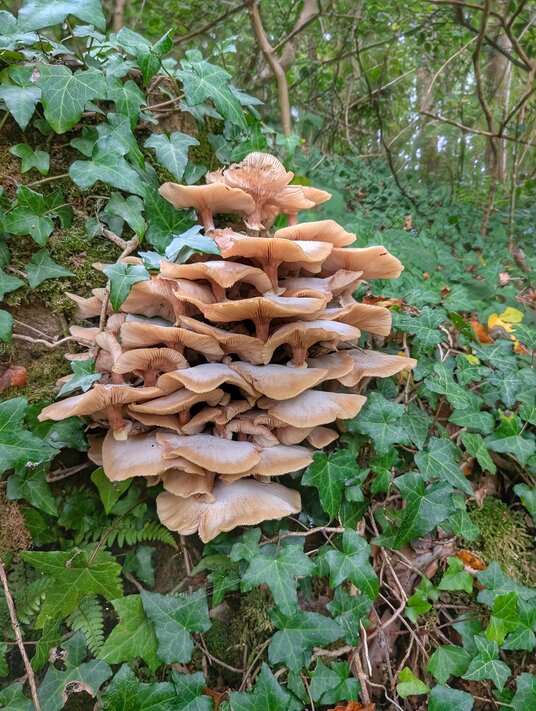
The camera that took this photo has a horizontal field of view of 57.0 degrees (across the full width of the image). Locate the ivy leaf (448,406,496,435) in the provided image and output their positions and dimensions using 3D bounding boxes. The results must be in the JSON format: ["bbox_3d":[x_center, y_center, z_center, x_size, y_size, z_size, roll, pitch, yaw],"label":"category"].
[{"bbox_3d":[0.313,0.100,0.760,0.059,0.015,0.042,1,50,9],"label":"ivy leaf"}]

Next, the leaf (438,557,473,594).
[{"bbox_3d":[0.235,0.276,0.623,0.043,0.015,0.041,2,54,9],"label":"leaf"}]

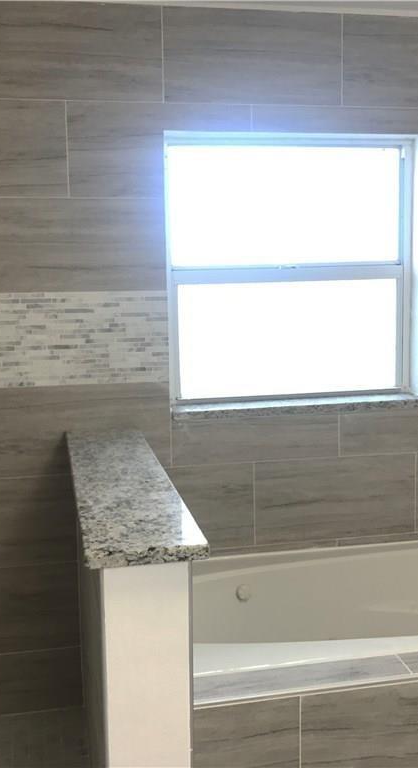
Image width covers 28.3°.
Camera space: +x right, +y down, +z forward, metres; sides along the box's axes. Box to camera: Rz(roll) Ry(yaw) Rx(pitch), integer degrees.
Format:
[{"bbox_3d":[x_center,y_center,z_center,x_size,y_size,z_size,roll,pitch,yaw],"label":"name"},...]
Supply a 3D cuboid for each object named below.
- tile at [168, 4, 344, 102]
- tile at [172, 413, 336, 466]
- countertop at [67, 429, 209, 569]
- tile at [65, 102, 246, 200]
[{"bbox_3d":[0.152,-1.087,2.764,0.613,0.302,0.010,-2,8,-11],"label":"tile"},{"bbox_3d":[0.166,0.185,2.875,0.598,0.178,0.010,-2,7,-11],"label":"tile"},{"bbox_3d":[-0.240,0.252,2.185,0.245,0.030,1.235,-2,8,-12],"label":"countertop"},{"bbox_3d":[-0.155,-0.764,2.717,0.606,0.301,0.012,-2,8,-12],"label":"tile"}]

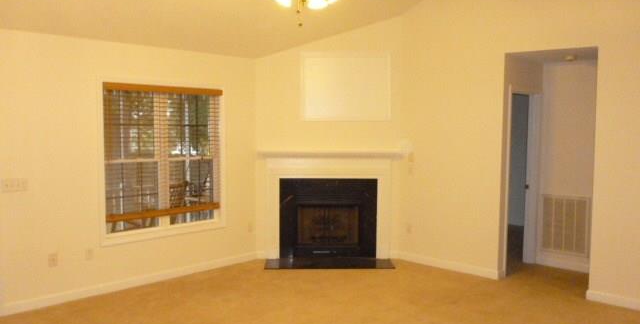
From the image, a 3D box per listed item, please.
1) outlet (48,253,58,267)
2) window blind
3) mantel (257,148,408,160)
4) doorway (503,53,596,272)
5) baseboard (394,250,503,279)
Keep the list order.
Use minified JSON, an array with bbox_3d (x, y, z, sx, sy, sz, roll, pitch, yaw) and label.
[{"bbox_3d":[-2.459,0.910,4.780,0.073,0.118,0.010,-4,6,-44],"label":"outlet"},{"bbox_3d":[-1.649,-0.053,5.570,1.351,1.488,0.100,-4,6,-44],"label":"window blind"},{"bbox_3d":[0.141,-0.096,6.297,1.795,0.130,0.180,0,4,0],"label":"mantel"},{"bbox_3d":[2.305,0.100,5.259,0.130,2.418,0.903,-4,6,-44],"label":"doorway"},{"bbox_3d":[1.466,1.204,6.084,0.018,0.095,1.353,-4,6,-44],"label":"baseboard"}]

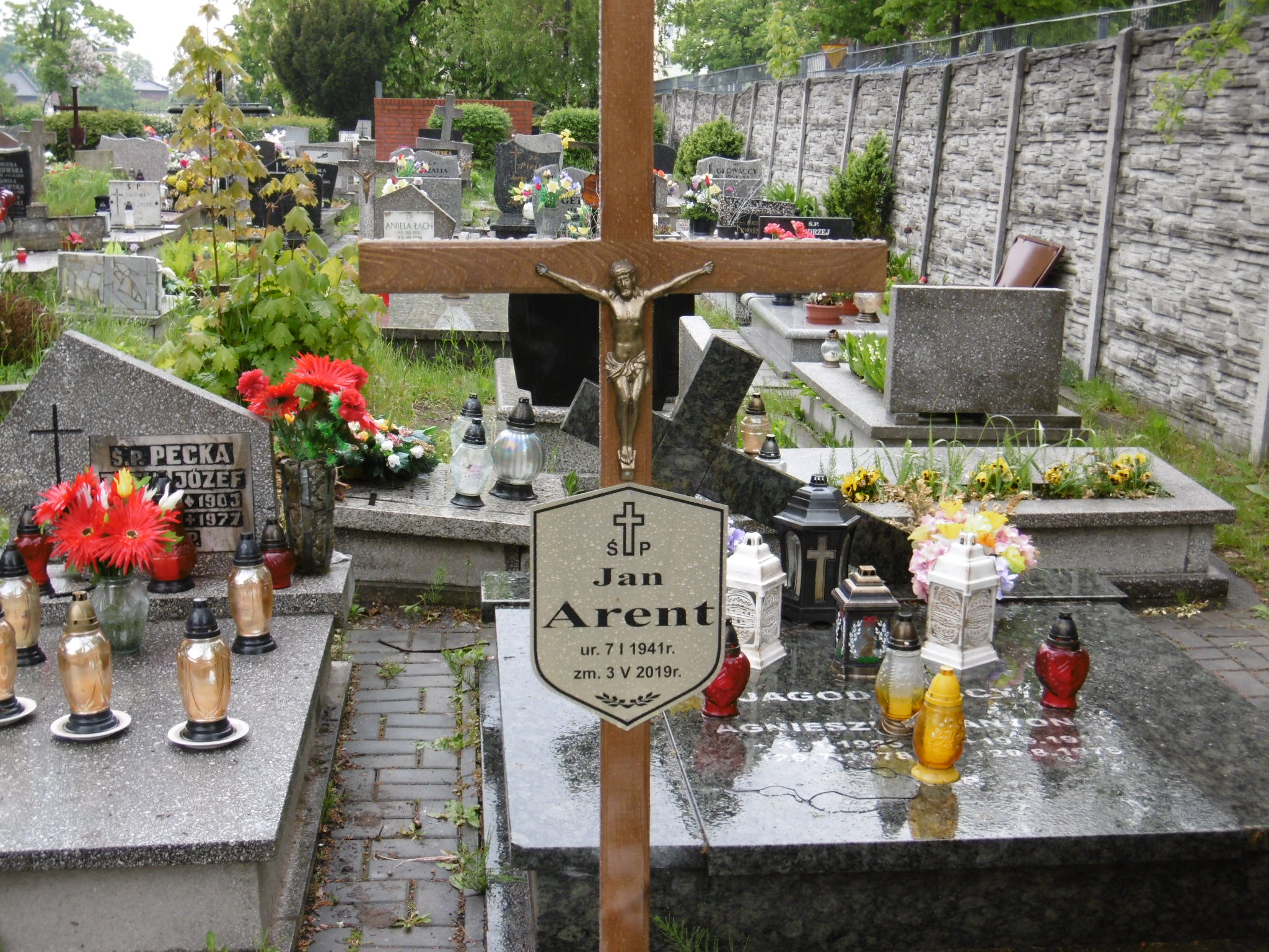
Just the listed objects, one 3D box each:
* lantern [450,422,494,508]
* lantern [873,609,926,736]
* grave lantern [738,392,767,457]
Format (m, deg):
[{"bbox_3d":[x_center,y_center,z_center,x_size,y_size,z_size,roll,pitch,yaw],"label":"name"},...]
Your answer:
[{"bbox_3d":[-0.527,-0.044,6.067,0.136,0.279,0.136,0,11,-5],"label":"lantern"},{"bbox_3d":[0.645,0.467,4.505,0.127,0.295,0.127,4,12,8],"label":"lantern"},{"bbox_3d":[0.465,-0.200,7.180,0.115,0.233,0.115,1,11,0],"label":"grave lantern"}]

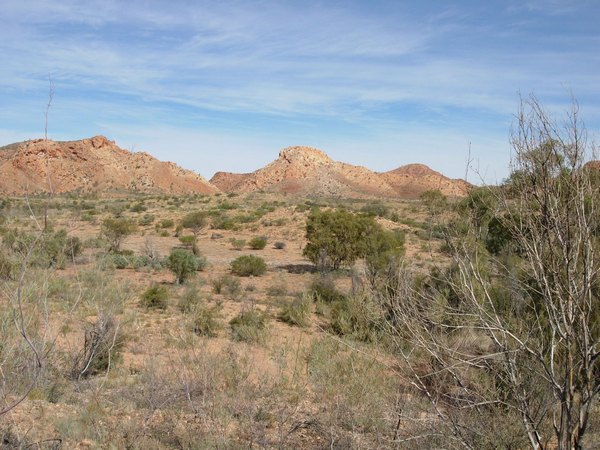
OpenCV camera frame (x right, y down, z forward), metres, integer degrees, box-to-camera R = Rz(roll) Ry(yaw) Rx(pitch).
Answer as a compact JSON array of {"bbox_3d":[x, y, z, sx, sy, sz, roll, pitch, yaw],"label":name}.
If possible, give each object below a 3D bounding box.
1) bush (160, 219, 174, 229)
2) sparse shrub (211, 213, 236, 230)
[{"bbox_3d":[-15.801,-0.161,78.521,1.669,1.108,1.503,-1,3,-11],"label":"bush"},{"bbox_3d":[-8.709,-0.421,74.937,2.960,2.002,2.664,0,3,-7],"label":"sparse shrub"}]

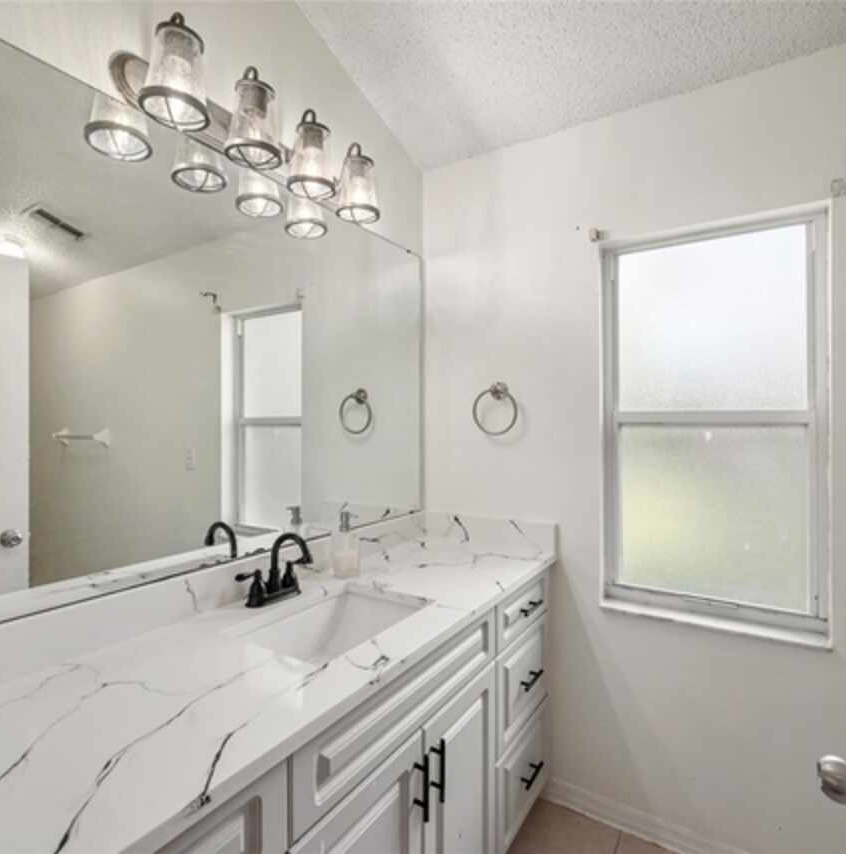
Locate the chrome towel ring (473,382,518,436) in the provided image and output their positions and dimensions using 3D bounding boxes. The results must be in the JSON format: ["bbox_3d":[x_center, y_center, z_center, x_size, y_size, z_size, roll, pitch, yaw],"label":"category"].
[{"bbox_3d":[0.273,-0.066,1.858,0.176,0.199,0.062,0,0,33],"label":"chrome towel ring"}]

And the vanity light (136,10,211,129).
[{"bbox_3d":[-0.528,-0.765,1.050,0.144,0.234,0.134,0,0,33],"label":"vanity light"}]

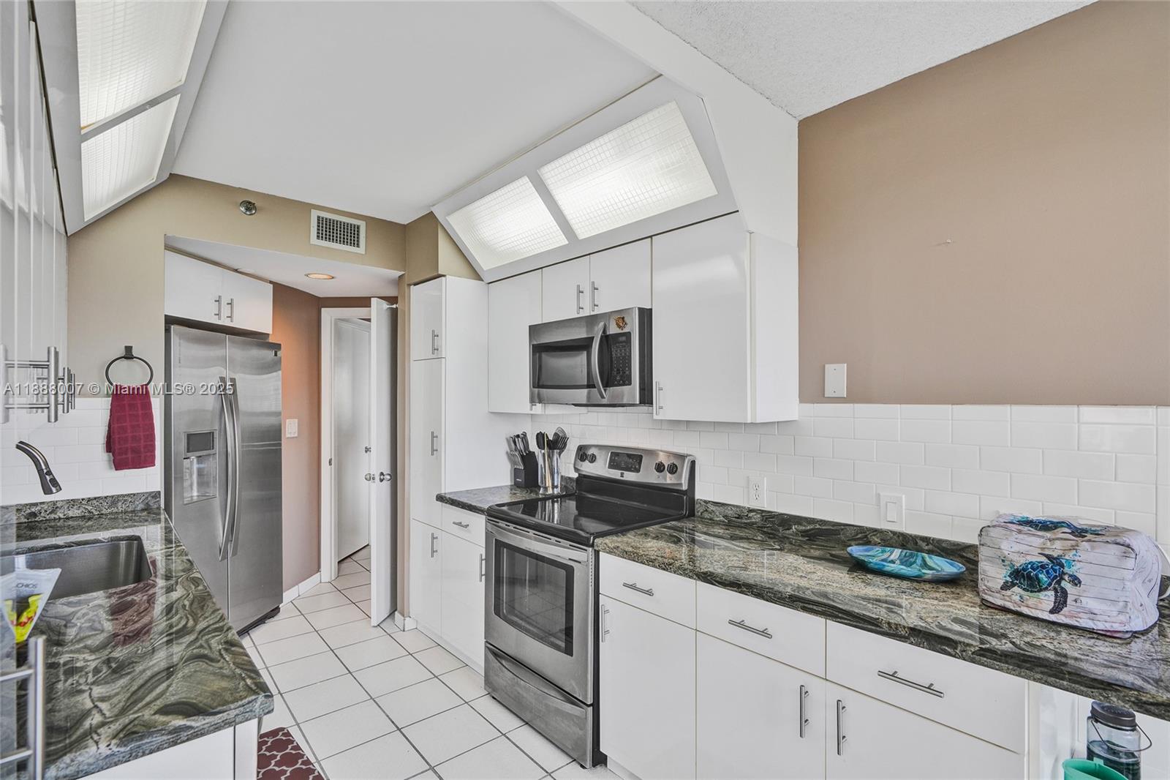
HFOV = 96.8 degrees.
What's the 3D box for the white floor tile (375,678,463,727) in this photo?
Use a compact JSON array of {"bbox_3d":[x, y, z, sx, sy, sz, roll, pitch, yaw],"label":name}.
[{"bbox_3d":[-0.799,1.509,2.515,0.320,0.010,0.320,1,-1,-40],"label":"white floor tile"}]

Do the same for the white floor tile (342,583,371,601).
[{"bbox_3d":[-1.582,1.479,3.810,0.306,0.010,0.309,1,-2,-41],"label":"white floor tile"}]

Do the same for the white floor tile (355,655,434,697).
[{"bbox_3d":[-0.981,1.453,2.658,0.306,0.010,0.309,1,-2,-41],"label":"white floor tile"}]

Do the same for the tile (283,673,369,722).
[{"bbox_3d":[-1.273,1.510,2.560,0.320,0.010,0.320,1,-1,-40],"label":"tile"}]

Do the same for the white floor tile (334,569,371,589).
[{"bbox_3d":[-1.835,1.532,4.159,0.320,0.010,0.320,1,-1,-40],"label":"white floor tile"}]

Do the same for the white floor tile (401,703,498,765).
[{"bbox_3d":[-0.601,1.528,2.312,0.326,0.010,0.326,1,-1,-41],"label":"white floor tile"}]

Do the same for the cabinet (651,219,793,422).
[{"bbox_3d":[0.555,-0.261,2.096,0.330,0.763,0.453,1,-2,-41],"label":"cabinet"}]

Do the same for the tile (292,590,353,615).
[{"bbox_3d":[-1.877,1.526,3.722,0.320,0.010,0.320,1,-1,-40],"label":"tile"}]

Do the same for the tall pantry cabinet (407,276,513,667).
[{"bbox_3d":[-0.716,0.438,3.375,0.625,2.210,0.550,1,-1,-43],"label":"tall pantry cabinet"}]

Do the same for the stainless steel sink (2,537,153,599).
[{"bbox_3d":[-1.681,0.696,1.675,0.430,0.225,0.720,1,-1,-43],"label":"stainless steel sink"}]

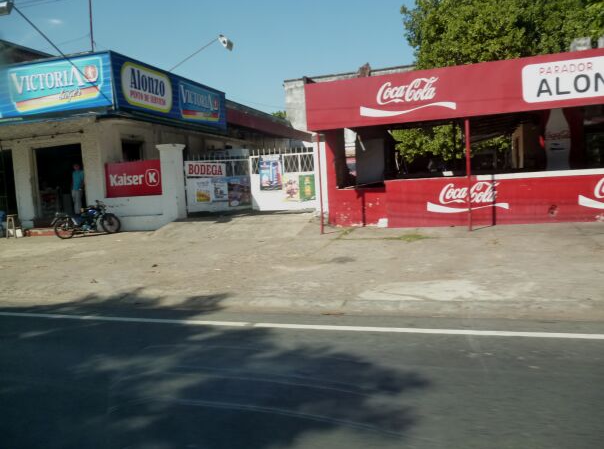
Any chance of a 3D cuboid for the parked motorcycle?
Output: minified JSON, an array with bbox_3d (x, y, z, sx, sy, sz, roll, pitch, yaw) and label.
[{"bbox_3d":[-6.219,-0.167,14.100,1.880,1.020,0.720,-5,5,-31],"label":"parked motorcycle"}]

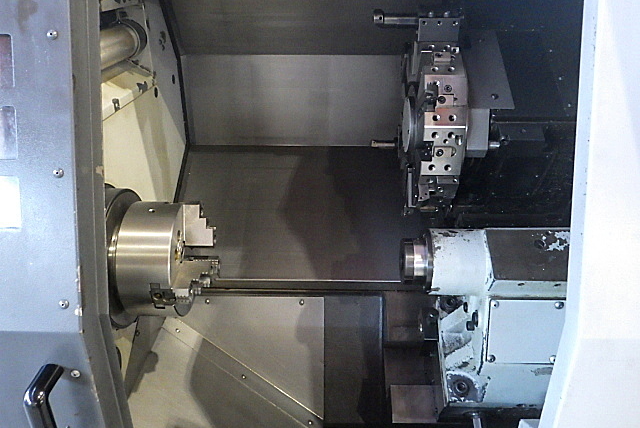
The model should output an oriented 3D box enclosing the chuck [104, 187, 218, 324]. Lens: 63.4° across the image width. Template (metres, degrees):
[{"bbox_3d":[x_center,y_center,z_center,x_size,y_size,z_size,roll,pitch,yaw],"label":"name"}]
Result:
[{"bbox_3d":[-0.307,0.088,1.015,0.200,0.250,0.250,0,5,0],"label":"chuck"}]

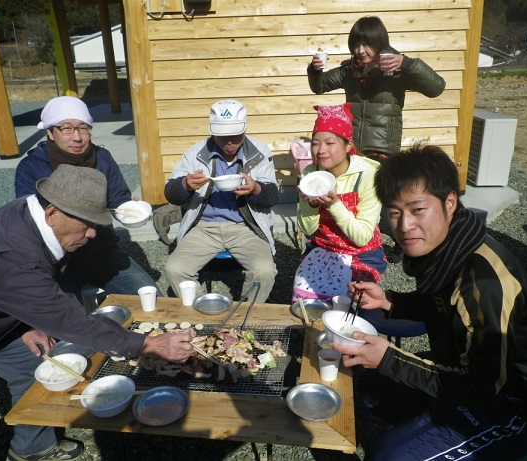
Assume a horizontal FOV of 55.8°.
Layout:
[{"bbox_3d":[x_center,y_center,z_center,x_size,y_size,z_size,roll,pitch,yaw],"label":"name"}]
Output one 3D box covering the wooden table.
[{"bbox_3d":[-0.204,0.622,1.827,1.030,0.390,0.765,1,20,7],"label":"wooden table"}]

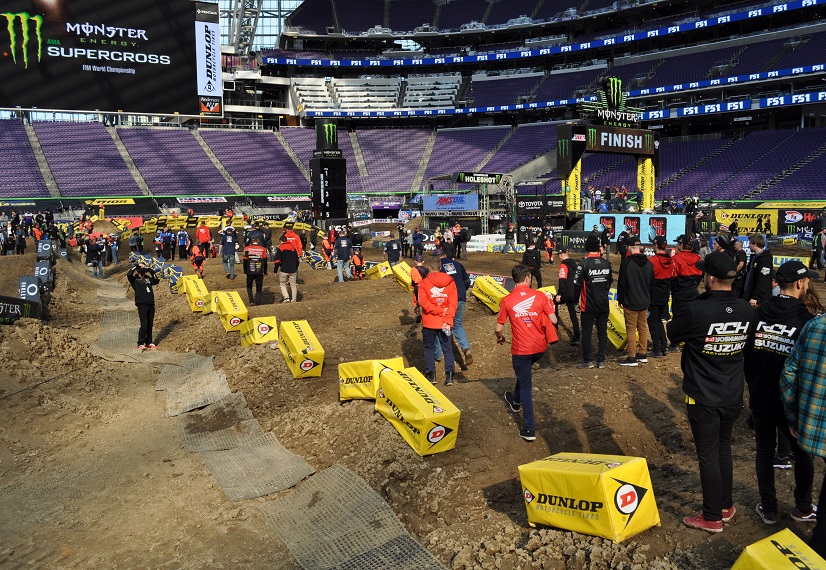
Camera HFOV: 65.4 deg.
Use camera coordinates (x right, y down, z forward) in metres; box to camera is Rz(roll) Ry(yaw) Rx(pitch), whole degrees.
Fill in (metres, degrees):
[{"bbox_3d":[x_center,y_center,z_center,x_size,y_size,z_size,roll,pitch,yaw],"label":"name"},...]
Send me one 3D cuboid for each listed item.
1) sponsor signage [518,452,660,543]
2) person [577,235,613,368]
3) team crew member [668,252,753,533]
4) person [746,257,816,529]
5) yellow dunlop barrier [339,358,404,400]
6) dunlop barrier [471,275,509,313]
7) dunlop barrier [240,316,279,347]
[{"bbox_3d":[1.225,1.484,4.575,0.413,0.432,0.883,-8,-7,-29],"label":"sponsor signage"},{"bbox_3d":[2.469,0.228,8.668,0.500,1.800,0.380,-1,6,-3],"label":"person"},{"bbox_3d":[1.927,0.689,4.164,0.530,1.800,0.380,-1,6,2],"label":"team crew member"},{"bbox_3d":[2.478,0.731,4.323,0.500,1.780,0.370,4,7,38],"label":"person"},{"bbox_3d":[-0.508,1.150,7.809,0.413,0.432,0.883,0,-9,-34],"label":"yellow dunlop barrier"},{"bbox_3d":[1.957,0.210,15.930,0.425,0.430,0.885,-15,39,-35],"label":"dunlop barrier"},{"bbox_3d":[-2.860,0.894,11.949,0.425,0.430,0.885,-4,-8,-31],"label":"dunlop barrier"}]

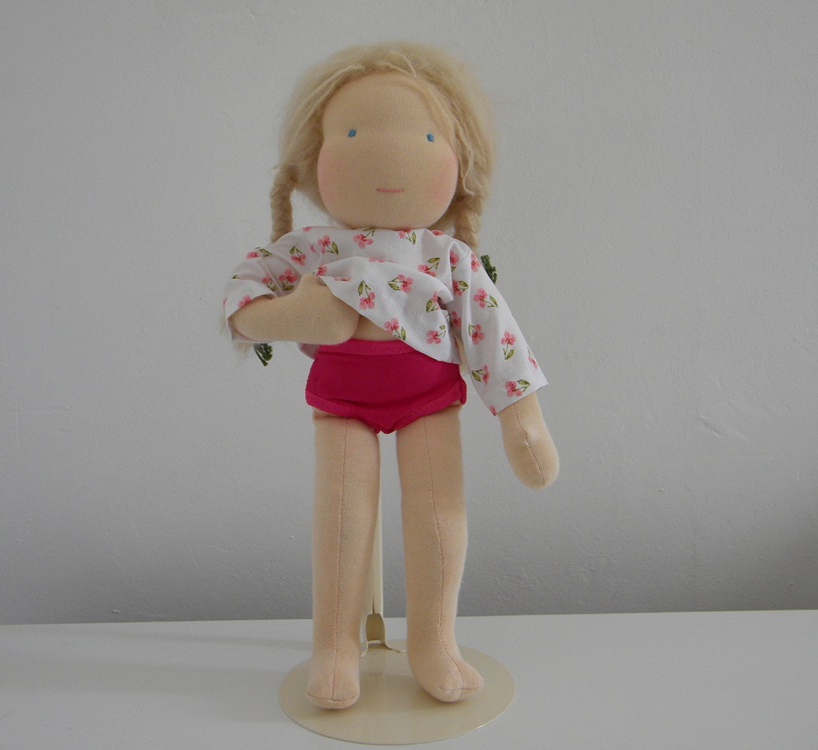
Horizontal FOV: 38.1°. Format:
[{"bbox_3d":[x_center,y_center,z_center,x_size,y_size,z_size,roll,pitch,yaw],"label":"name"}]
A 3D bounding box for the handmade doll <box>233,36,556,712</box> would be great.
[{"bbox_3d":[-0.009,0.001,0.727,0.201,0.396,0.127,-1,11,-6],"label":"handmade doll"}]

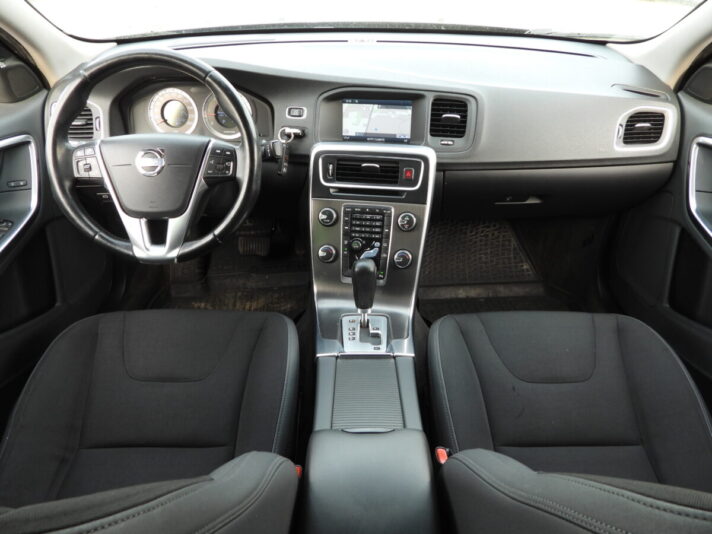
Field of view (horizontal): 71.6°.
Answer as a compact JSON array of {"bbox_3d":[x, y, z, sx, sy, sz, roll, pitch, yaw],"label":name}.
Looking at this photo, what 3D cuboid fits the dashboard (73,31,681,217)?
[{"bbox_3d":[0.020,-0.378,1.291,1.420,0.380,0.540,0,29,0],"label":"dashboard"}]

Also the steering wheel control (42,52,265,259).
[{"bbox_3d":[-0.361,-0.195,0.905,0.378,0.378,0.095,-1,9,-2],"label":"steering wheel control"}]

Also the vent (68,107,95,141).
[{"bbox_3d":[-0.622,-0.323,1.107,0.080,0.080,0.040,0,22,0],"label":"vent"}]

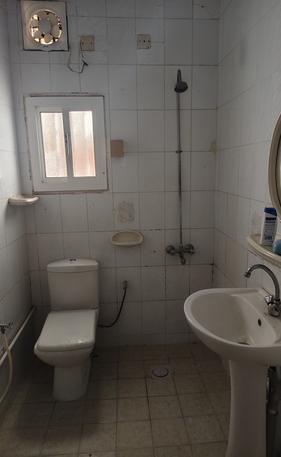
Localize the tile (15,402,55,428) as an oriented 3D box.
[{"bbox_3d":[-0.643,1.149,1.868,0.198,0.010,0.198,-2,11,-3],"label":"tile"}]

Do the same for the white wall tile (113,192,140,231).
[{"bbox_3d":[-0.104,-0.126,2.365,0.200,0.300,0.010,-2,11,-3],"label":"white wall tile"}]

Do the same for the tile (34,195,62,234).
[{"bbox_3d":[-0.702,-0.108,2.315,0.200,0.300,0.010,-2,11,-4],"label":"tile"}]

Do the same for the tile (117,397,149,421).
[{"bbox_3d":[-0.042,1.139,1.915,0.198,0.010,0.196,-2,11,-3],"label":"tile"}]

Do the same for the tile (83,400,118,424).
[{"bbox_3d":[-0.242,1.146,1.904,0.198,0.010,0.196,-2,11,-3],"label":"tile"}]

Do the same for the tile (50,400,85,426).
[{"bbox_3d":[-0.441,1.152,1.893,0.198,0.010,0.196,-2,11,-3],"label":"tile"}]

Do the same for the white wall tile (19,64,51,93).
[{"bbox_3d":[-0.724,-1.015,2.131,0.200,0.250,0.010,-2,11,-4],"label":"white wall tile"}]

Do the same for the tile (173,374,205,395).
[{"bbox_3d":[0.338,1.091,2.119,0.200,0.010,0.200,-2,11,-4],"label":"tile"}]

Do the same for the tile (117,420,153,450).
[{"bbox_3d":[-0.031,1.162,1.714,0.200,0.010,0.193,-2,11,-3],"label":"tile"}]

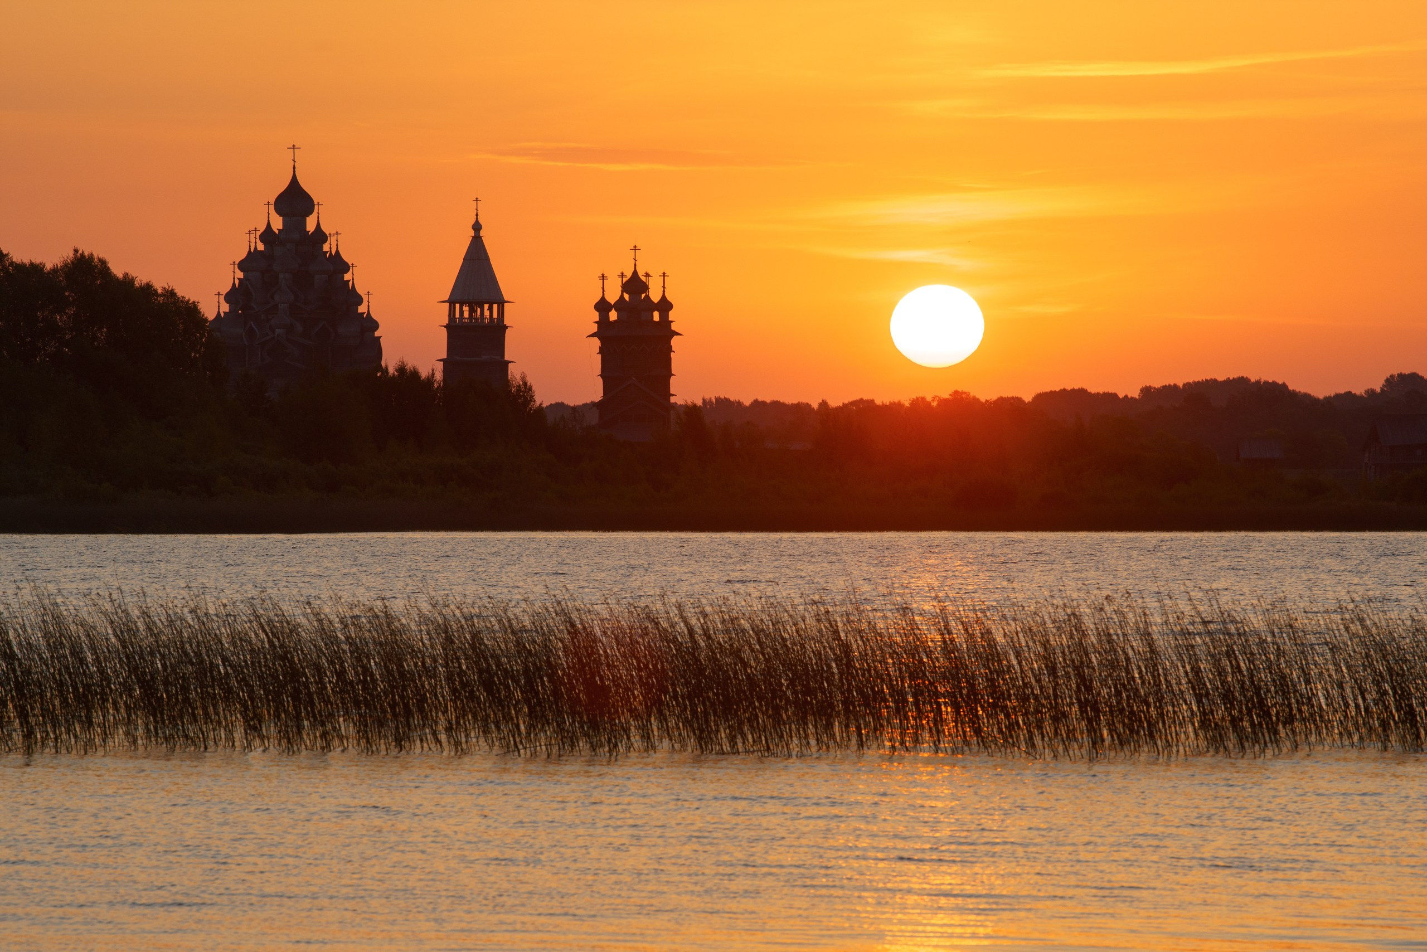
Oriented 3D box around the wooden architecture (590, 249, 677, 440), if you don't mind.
[{"bbox_3d":[-9.800,-15.600,987.000,11.500,26.300,26.000,0,0,2],"label":"wooden architecture"}]

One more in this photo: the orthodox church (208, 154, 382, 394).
[{"bbox_3d":[-52.600,-22.600,987.000,21.500,36.800,28.000,0,0,10],"label":"orthodox church"}]

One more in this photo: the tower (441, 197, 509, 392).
[{"bbox_3d":[-29.300,-19.400,985.000,8.700,30.000,8.700,0,0,9],"label":"tower"}]

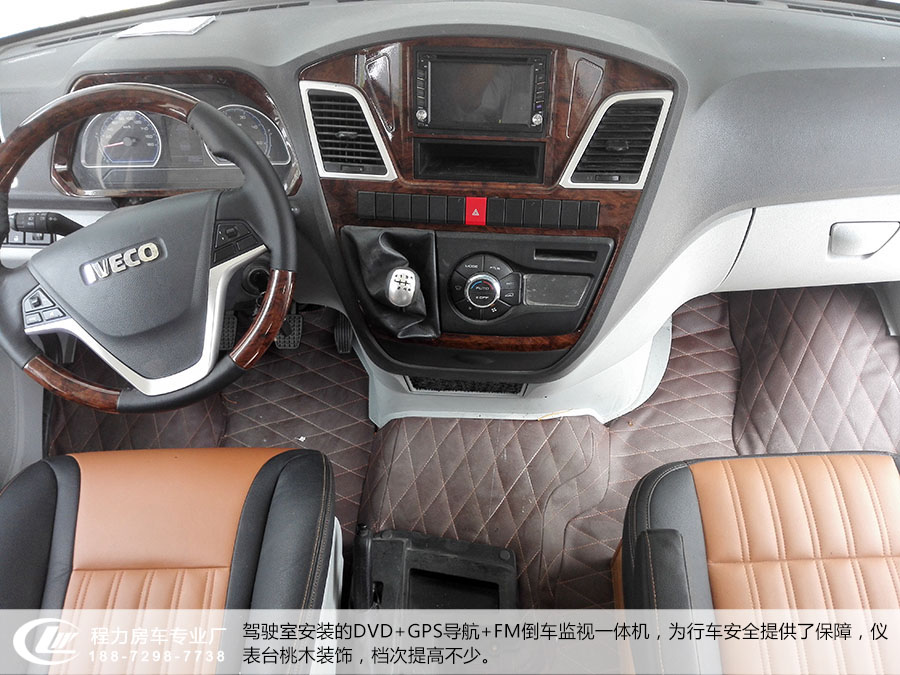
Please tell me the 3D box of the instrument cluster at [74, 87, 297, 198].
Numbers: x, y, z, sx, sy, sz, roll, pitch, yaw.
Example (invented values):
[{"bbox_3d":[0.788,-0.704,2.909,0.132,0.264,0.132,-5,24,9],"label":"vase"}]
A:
[{"bbox_3d":[-0.414,-0.309,1.130,0.352,0.157,0.060,1,18,6],"label":"instrument cluster"}]

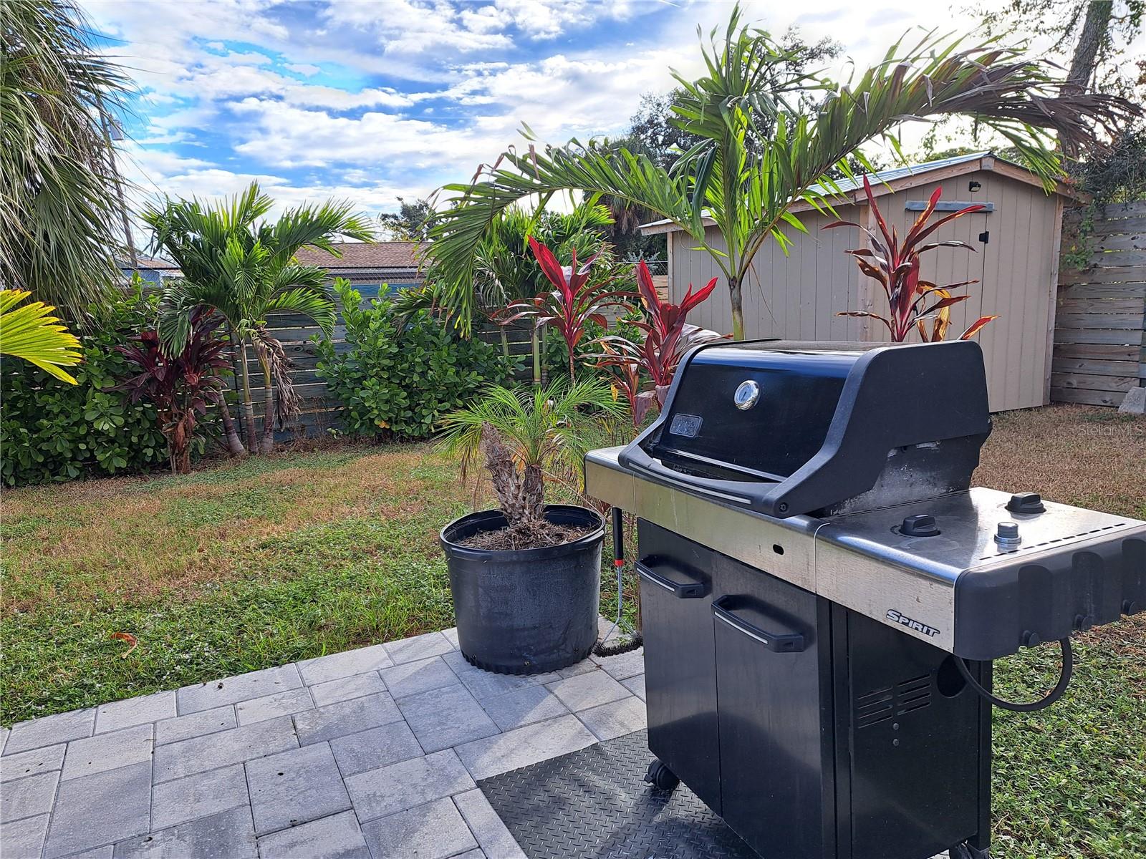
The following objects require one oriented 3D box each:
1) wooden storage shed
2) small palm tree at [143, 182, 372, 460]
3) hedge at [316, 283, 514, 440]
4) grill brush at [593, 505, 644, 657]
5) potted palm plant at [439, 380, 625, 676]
[{"bbox_3d":[2.913,-1.498,8.620,2.960,2.370,3.360,-6,11,-25],"label":"wooden storage shed"},{"bbox_3d":[-2.855,-1.022,7.228,2.050,2.480,1.900,-6,10,-21],"label":"small palm tree"},{"bbox_3d":[-1.646,-0.696,8.186,1.750,1.620,1.150,-7,11,-26],"label":"hedge"},{"bbox_3d":[0.119,0.399,2.184,0.150,0.448,0.050,-7,11,-26],"label":"grill brush"},{"bbox_3d":[-0.167,0.308,2.900,0.670,0.981,0.660,-2,10,-4],"label":"potted palm plant"}]

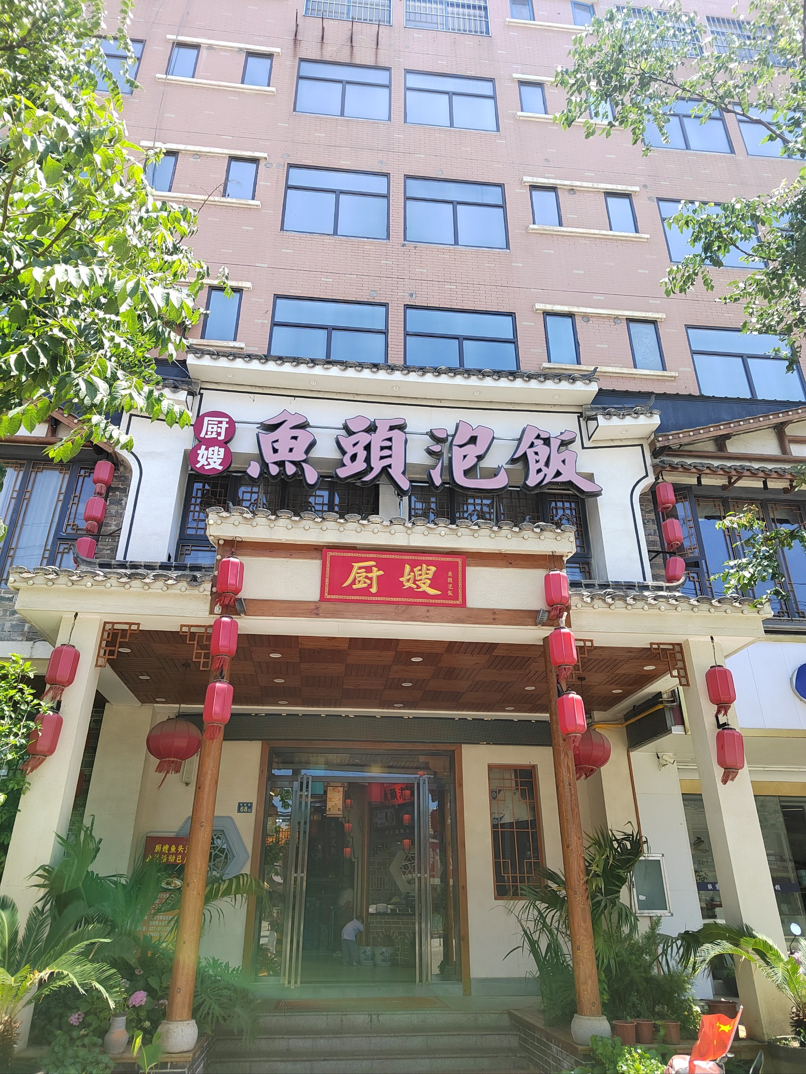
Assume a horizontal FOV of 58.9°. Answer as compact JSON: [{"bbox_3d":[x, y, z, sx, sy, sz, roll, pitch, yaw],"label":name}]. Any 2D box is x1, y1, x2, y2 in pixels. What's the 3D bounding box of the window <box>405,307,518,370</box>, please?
[{"bbox_3d":[0.996,-3.157,12.057,1.947,1.740,0.120,3,-26,-5],"label":"window"}]

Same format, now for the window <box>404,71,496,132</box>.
[{"bbox_3d":[1.004,-9.113,14.962,1.963,1.761,0.120,3,-26,-5],"label":"window"}]

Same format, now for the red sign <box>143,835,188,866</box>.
[{"bbox_3d":[-2.589,3.546,8.069,0.666,0.311,0.040,3,-27,-5],"label":"red sign"}]

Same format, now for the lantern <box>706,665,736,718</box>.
[{"bbox_3d":[3.315,1.603,7.435,0.260,0.544,0.260,3,-26,-5],"label":"lantern"}]

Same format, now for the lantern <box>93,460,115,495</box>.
[{"bbox_3d":[-4.185,-0.825,9.953,0.260,0.562,0.260,3,-26,-5],"label":"lantern"}]

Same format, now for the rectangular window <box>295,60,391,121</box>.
[{"bbox_3d":[-1.200,-9.146,14.634,1.931,1.759,0.100,3,-26,-5],"label":"rectangular window"}]

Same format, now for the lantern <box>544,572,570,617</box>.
[{"bbox_3d":[1.459,0.550,6.779,0.240,0.443,0.240,3,-27,-5],"label":"lantern"}]

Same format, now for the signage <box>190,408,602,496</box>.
[{"bbox_3d":[-0.030,-1.053,9.152,5.149,1.151,0.160,3,-27,-5],"label":"signage"}]

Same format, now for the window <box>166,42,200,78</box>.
[{"bbox_3d":[-4.493,-9.725,14.656,0.553,1.120,0.120,3,-26,-5],"label":"window"}]

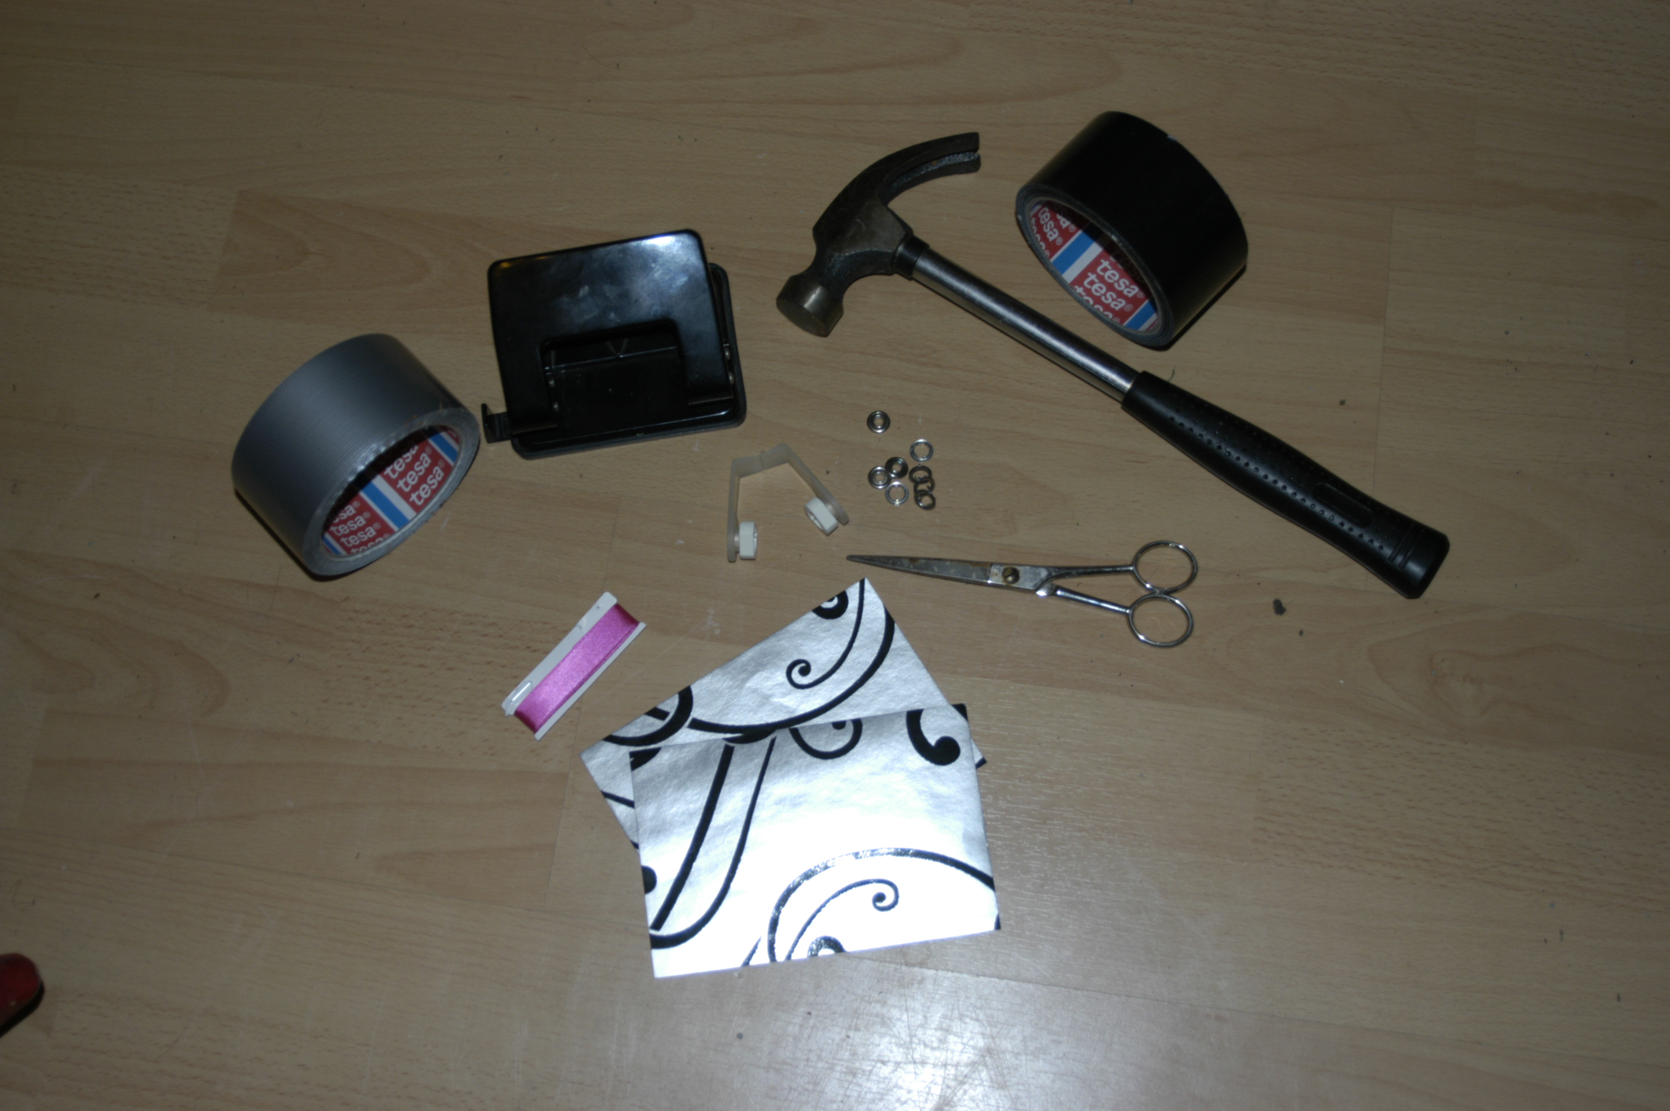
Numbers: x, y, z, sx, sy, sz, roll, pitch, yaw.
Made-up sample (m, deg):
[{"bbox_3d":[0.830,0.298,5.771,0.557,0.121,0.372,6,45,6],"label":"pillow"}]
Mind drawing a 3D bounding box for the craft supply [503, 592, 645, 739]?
[{"bbox_3d":[-0.118,0.050,0.881,0.021,0.013,0.072,40,80,13],"label":"craft supply"}]

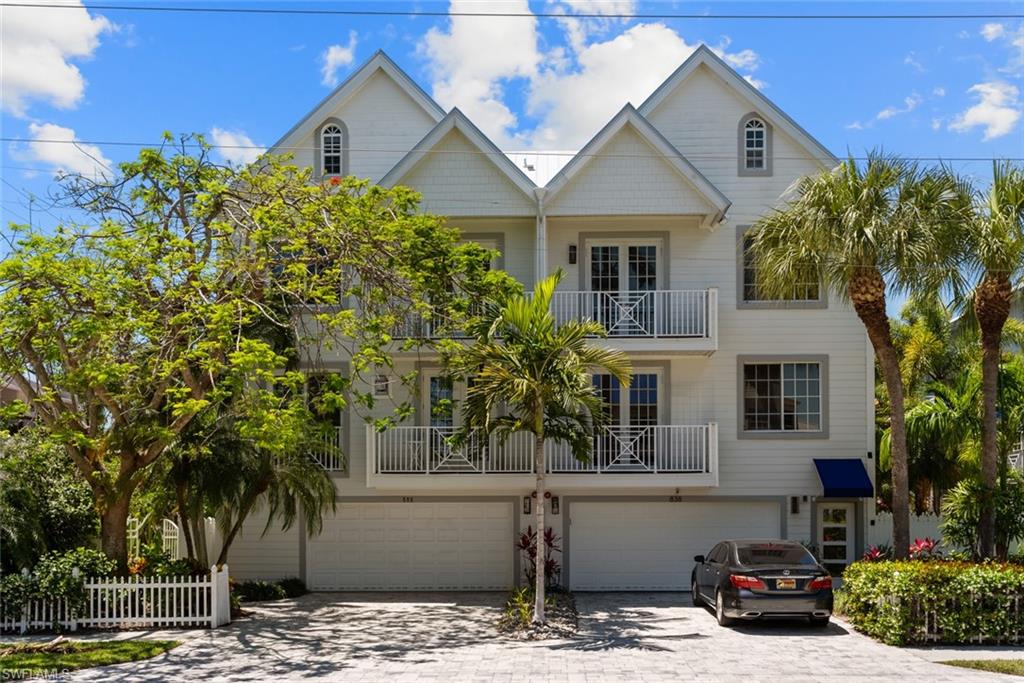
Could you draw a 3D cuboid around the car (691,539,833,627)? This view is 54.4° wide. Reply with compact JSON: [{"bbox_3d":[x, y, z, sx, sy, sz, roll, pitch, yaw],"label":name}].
[{"bbox_3d":[4.655,4.456,18.800,1.890,1.470,5.050,0,-6,2],"label":"car"}]

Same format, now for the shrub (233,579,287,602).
[{"bbox_3d":[-5.377,5.302,21.200,1.050,0.520,0.850,0,-5,0],"label":"shrub"}]

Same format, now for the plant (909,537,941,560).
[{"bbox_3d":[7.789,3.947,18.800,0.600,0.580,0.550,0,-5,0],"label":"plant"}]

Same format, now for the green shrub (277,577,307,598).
[{"bbox_3d":[-4.850,5.411,21.900,0.620,0.480,0.600,0,-5,0],"label":"green shrub"}]

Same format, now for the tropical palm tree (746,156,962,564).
[{"bbox_3d":[6.455,0.635,18.600,3.850,8.100,3.700,0,-5,0],"label":"tropical palm tree"}]

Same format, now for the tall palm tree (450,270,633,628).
[{"bbox_3d":[0.504,1.803,17.600,2.950,6.000,2.800,0,-5,0],"label":"tall palm tree"}]

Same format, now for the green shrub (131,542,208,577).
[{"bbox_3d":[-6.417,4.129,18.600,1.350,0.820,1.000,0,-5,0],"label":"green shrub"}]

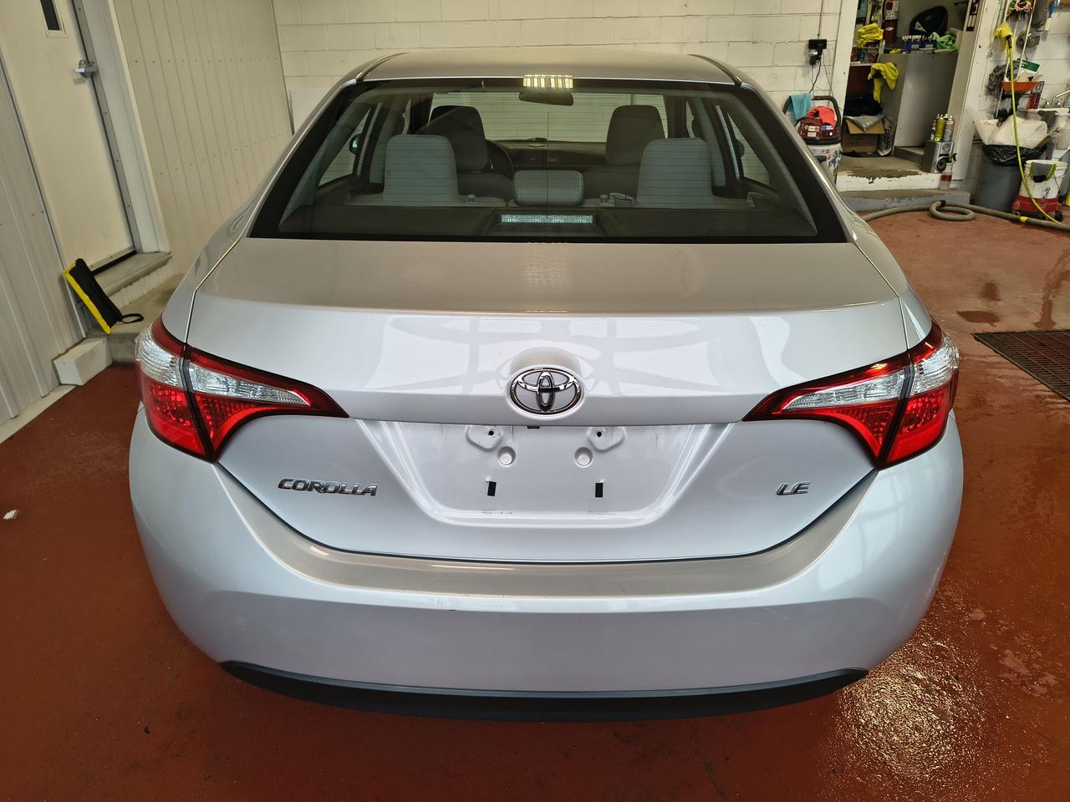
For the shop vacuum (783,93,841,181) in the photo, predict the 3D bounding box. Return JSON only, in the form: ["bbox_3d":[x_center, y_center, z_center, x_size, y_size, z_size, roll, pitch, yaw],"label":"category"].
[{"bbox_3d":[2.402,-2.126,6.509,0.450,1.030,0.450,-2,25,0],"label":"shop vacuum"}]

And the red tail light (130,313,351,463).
[{"bbox_3d":[-0.552,-0.016,1.339,0.595,0.200,0.180,13,28,25],"label":"red tail light"}]

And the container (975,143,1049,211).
[{"bbox_3d":[4.267,-2.030,6.682,0.490,0.570,0.490,-1,25,0],"label":"container"}]

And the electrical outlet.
[{"bbox_3d":[2.473,-3.058,6.485,0.160,0.220,0.090,-2,25,0],"label":"electrical outlet"}]

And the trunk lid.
[{"bbox_3d":[0.020,-0.001,1.357,1.160,0.520,0.400,0,25,1],"label":"trunk lid"}]

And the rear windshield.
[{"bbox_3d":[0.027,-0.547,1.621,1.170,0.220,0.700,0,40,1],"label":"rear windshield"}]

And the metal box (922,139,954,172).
[{"bbox_3d":[3.793,-2.308,7.005,0.145,0.270,0.245,-1,25,0],"label":"metal box"}]

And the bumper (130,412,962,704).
[{"bbox_3d":[0.019,0.260,1.512,1.720,0.480,0.500,0,25,1],"label":"bumper"}]

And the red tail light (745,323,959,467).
[{"bbox_3d":[0.591,-0.007,1.327,0.595,0.200,0.180,-12,28,-24],"label":"red tail light"}]

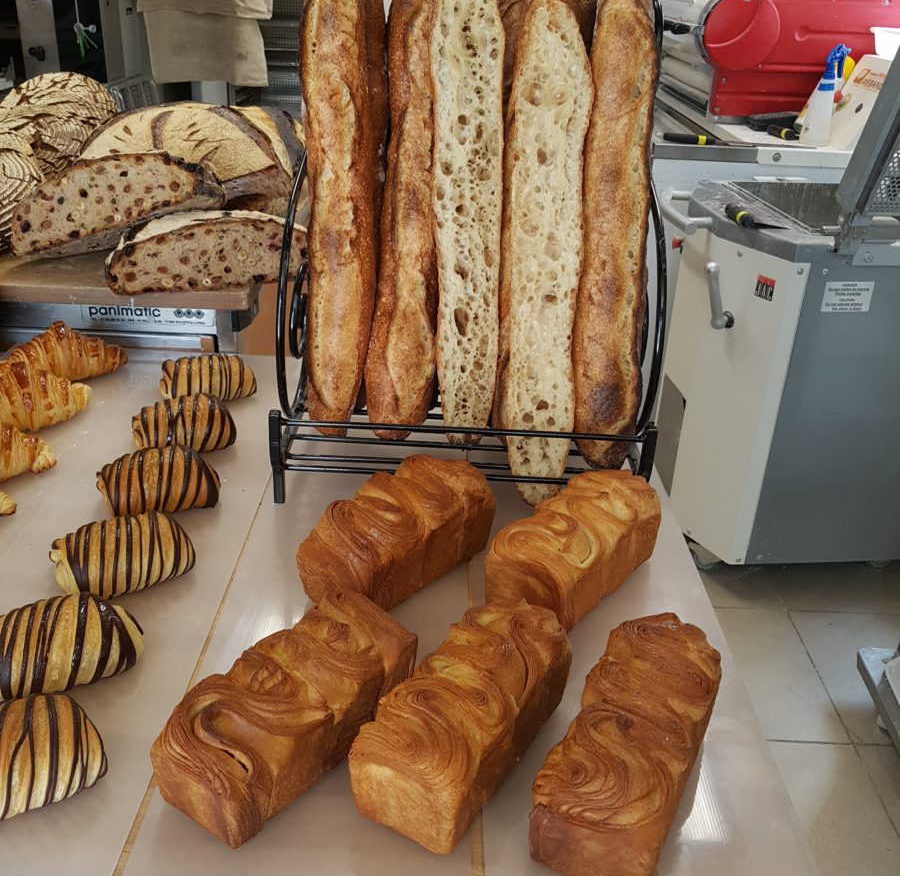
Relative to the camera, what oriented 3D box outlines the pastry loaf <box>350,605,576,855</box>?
[{"bbox_3d":[0.015,0.221,0.716,0.081,0.072,0.194,19,31,27],"label":"pastry loaf"}]

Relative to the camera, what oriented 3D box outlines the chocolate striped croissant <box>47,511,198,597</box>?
[{"bbox_3d":[-0.326,0.115,0.906,0.124,0.054,0.072,-5,28,-14],"label":"chocolate striped croissant"}]

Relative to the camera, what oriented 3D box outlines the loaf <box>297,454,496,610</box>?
[{"bbox_3d":[-0.050,0.100,0.942,0.083,0.074,0.198,23,33,34],"label":"loaf"}]

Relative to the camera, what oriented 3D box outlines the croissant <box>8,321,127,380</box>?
[{"bbox_3d":[-0.569,-0.131,1.349,0.150,0.063,0.078,-3,27,-12],"label":"croissant"}]

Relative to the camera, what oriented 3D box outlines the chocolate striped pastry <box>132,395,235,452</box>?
[{"bbox_3d":[-0.344,-0.025,1.178,0.118,0.051,0.068,-3,28,-12],"label":"chocolate striped pastry"}]

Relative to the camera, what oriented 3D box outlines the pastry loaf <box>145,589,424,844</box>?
[{"bbox_3d":[-0.123,0.212,0.720,0.082,0.072,0.203,21,32,31],"label":"pastry loaf"}]

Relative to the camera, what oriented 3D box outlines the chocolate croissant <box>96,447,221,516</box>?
[{"bbox_3d":[-0.336,0.044,1.044,0.120,0.053,0.070,-3,28,-12],"label":"chocolate croissant"}]

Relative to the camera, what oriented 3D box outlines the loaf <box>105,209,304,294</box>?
[{"bbox_3d":[-0.388,-0.301,1.467,0.290,0.092,0.110,-3,28,-12],"label":"loaf"}]

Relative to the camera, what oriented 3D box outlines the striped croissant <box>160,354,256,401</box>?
[{"bbox_3d":[-0.348,-0.093,1.308,0.118,0.050,0.068,0,26,-7],"label":"striped croissant"}]

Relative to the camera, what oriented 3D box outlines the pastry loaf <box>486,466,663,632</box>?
[{"bbox_3d":[0.129,0.108,0.918,0.086,0.075,0.185,20,30,30],"label":"pastry loaf"}]

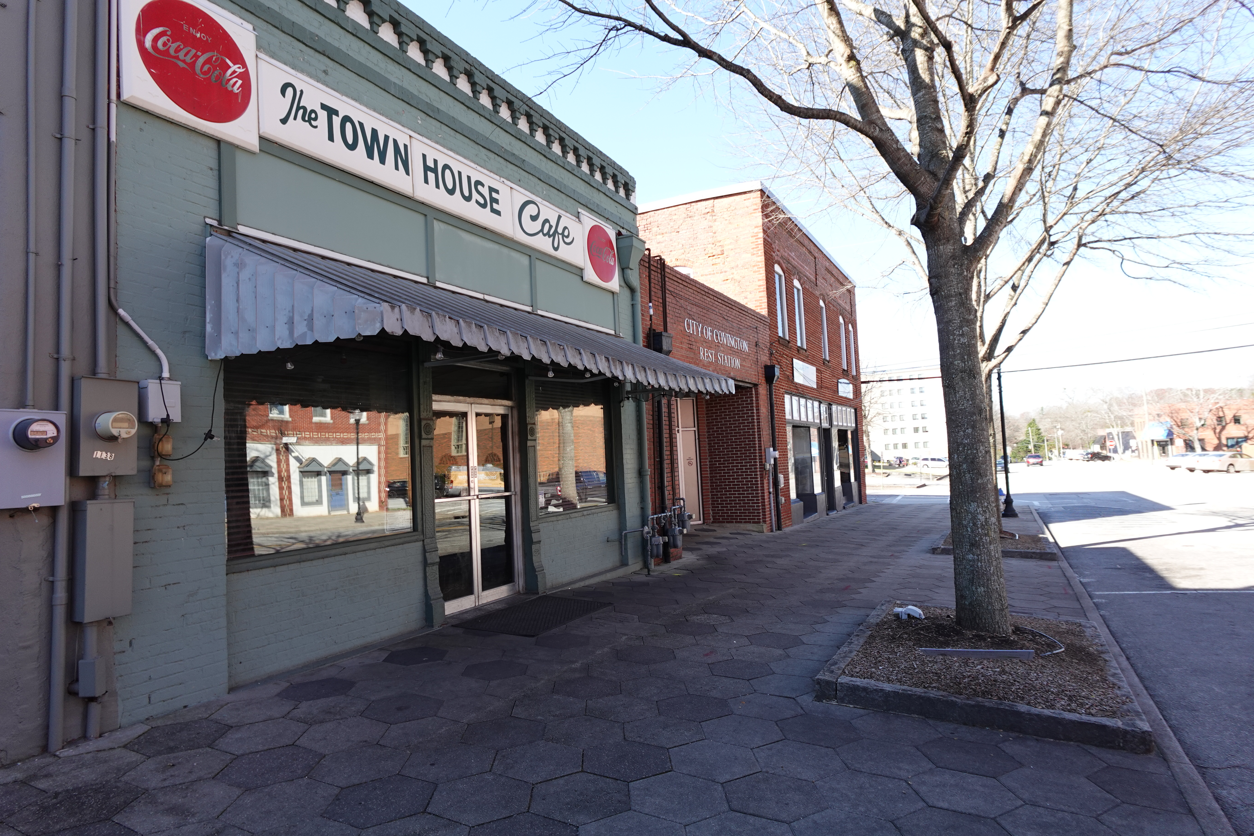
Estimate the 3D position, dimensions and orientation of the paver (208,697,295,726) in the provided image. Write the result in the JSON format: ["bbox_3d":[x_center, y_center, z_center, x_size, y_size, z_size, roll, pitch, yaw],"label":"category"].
[{"bbox_3d":[-2.277,1.824,4.253,0.440,0.060,0.508,0,-4,-2],"label":"paver"}]

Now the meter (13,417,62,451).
[{"bbox_3d":[-2.957,0.082,3.497,0.150,0.165,0.165,-5,-4,27],"label":"meter"}]

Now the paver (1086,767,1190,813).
[{"bbox_3d":[2.487,1.836,3.418,0.400,0.060,0.459,-1,-3,28],"label":"paver"}]

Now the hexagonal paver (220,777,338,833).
[{"bbox_3d":[-1.597,1.810,3.226,0.457,0.060,0.520,0,-3,-2],"label":"hexagonal paver"}]

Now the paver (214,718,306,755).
[{"bbox_3d":[-2.083,1.844,3.986,0.455,0.060,0.525,0,-4,-2],"label":"paver"}]

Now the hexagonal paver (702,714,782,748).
[{"bbox_3d":[0.670,1.863,4.089,0.457,0.060,0.520,0,-3,-2],"label":"hexagonal paver"}]

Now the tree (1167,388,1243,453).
[{"bbox_3d":[63.004,0.695,76.000,7.000,8.300,7.000,-5,-4,40],"label":"tree"}]

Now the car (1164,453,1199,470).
[{"bbox_3d":[46.300,3.500,56.500,4.800,1.460,1.840,-2,-4,-12],"label":"car"}]

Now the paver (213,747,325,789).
[{"bbox_3d":[-1.839,1.829,3.603,0.457,0.060,0.520,0,-3,-2],"label":"paver"}]

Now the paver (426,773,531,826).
[{"bbox_3d":[-0.666,1.760,3.161,0.440,0.060,0.508,0,-4,-2],"label":"paver"}]

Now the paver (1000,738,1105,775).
[{"bbox_3d":[2.293,1.849,3.774,0.455,0.060,0.525,0,-4,-2],"label":"paver"}]

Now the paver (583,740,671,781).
[{"bbox_3d":[-0.002,1.788,3.571,0.440,0.060,0.508,0,-4,-2],"label":"paver"}]

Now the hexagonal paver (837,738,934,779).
[{"bbox_3d":[1.373,1.842,3.723,0.455,0.060,0.525,0,-4,-2],"label":"hexagonal paver"}]

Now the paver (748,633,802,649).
[{"bbox_3d":[1.258,1.943,5.961,0.440,0.060,0.508,0,-4,-2],"label":"paver"}]

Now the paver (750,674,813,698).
[{"bbox_3d":[1.098,1.906,4.881,0.457,0.060,0.520,0,-3,-2],"label":"paver"}]

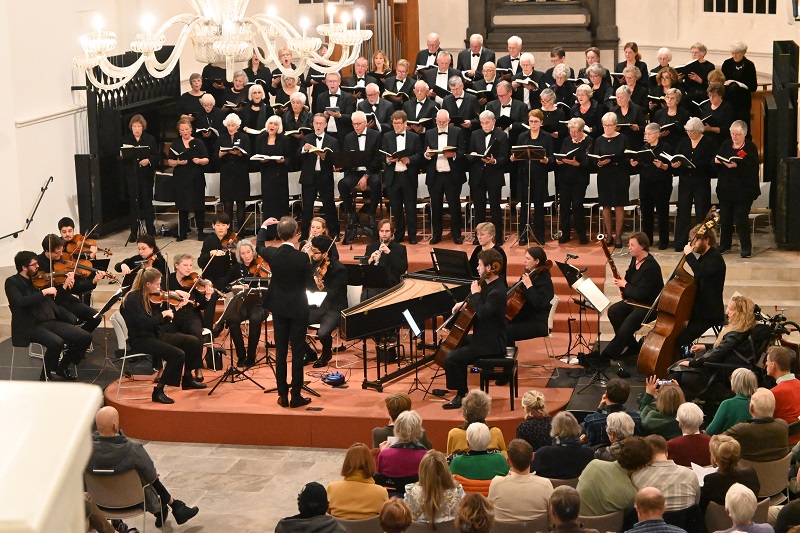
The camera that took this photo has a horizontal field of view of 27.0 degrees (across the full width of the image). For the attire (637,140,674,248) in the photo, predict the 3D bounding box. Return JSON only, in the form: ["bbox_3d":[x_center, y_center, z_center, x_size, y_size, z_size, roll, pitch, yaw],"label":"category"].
[{"bbox_3d":[3.196,-0.893,20.798,0.470,1.310,0.370,4,11,30],"label":"attire"}]

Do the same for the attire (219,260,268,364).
[{"bbox_3d":[-1.659,0.486,17.690,0.550,1.032,0.750,-2,10,-7],"label":"attire"}]

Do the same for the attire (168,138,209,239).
[{"bbox_3d":[-2.842,-1.015,22.177,0.550,1.360,0.420,-3,9,-14],"label":"attire"}]

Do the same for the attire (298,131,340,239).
[{"bbox_3d":[-1.129,-1.080,22.638,0.550,1.483,0.400,-2,10,-3],"label":"attire"}]

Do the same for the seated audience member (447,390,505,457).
[{"bbox_3d":[0.576,1.469,12.535,0.460,1.250,0.800,-1,10,5],"label":"seated audience member"}]

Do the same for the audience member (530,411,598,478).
[{"bbox_3d":[1.167,1.569,11.896,0.500,1.240,0.800,-2,10,-2],"label":"audience member"}]

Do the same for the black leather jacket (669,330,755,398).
[{"bbox_3d":[2.738,0.847,14.550,0.700,0.640,0.520,0,9,5],"label":"black leather jacket"}]

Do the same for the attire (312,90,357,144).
[{"bbox_3d":[-0.911,-1.776,23.710,0.560,1.450,0.360,-1,9,3],"label":"attire"}]

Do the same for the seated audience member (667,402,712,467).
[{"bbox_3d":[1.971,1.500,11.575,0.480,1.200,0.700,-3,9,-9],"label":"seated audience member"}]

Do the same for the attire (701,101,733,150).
[{"bbox_3d":[4.199,-1.528,22.109,0.480,1.320,0.400,4,11,30],"label":"attire"}]

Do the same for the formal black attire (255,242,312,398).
[{"bbox_3d":[-1.082,0.499,15.608,0.500,1.500,0.380,1,10,16],"label":"formal black attire"}]

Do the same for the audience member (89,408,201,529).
[{"bbox_3d":[-1.937,1.569,12.450,0.620,1.240,0.970,2,10,19],"label":"audience member"}]

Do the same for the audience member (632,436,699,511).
[{"bbox_3d":[1.740,1.693,11.187,0.500,1.260,0.780,-2,10,-6],"label":"audience member"}]

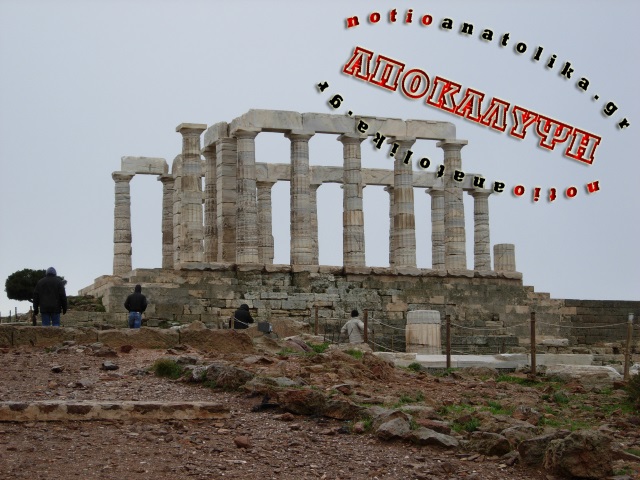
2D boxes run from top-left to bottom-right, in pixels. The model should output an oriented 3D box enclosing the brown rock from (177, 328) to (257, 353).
[{"bbox_3d":[-1.912,1.857,30.400,1.380,0.420,0.600,0,-6,-3],"label":"brown rock"}]

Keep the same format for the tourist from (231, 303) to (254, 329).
[{"bbox_3d":[-1.965,2.455,41.884,0.580,1.660,0.460,-6,-9,30],"label":"tourist"}]

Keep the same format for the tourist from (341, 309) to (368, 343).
[{"bbox_3d":[0.894,2.638,41.880,0.680,1.720,0.450,-1,-8,2],"label":"tourist"}]

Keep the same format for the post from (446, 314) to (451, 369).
[{"bbox_3d":[2.397,1.897,30.700,0.065,1.010,0.065,-1,-8,0],"label":"post"}]

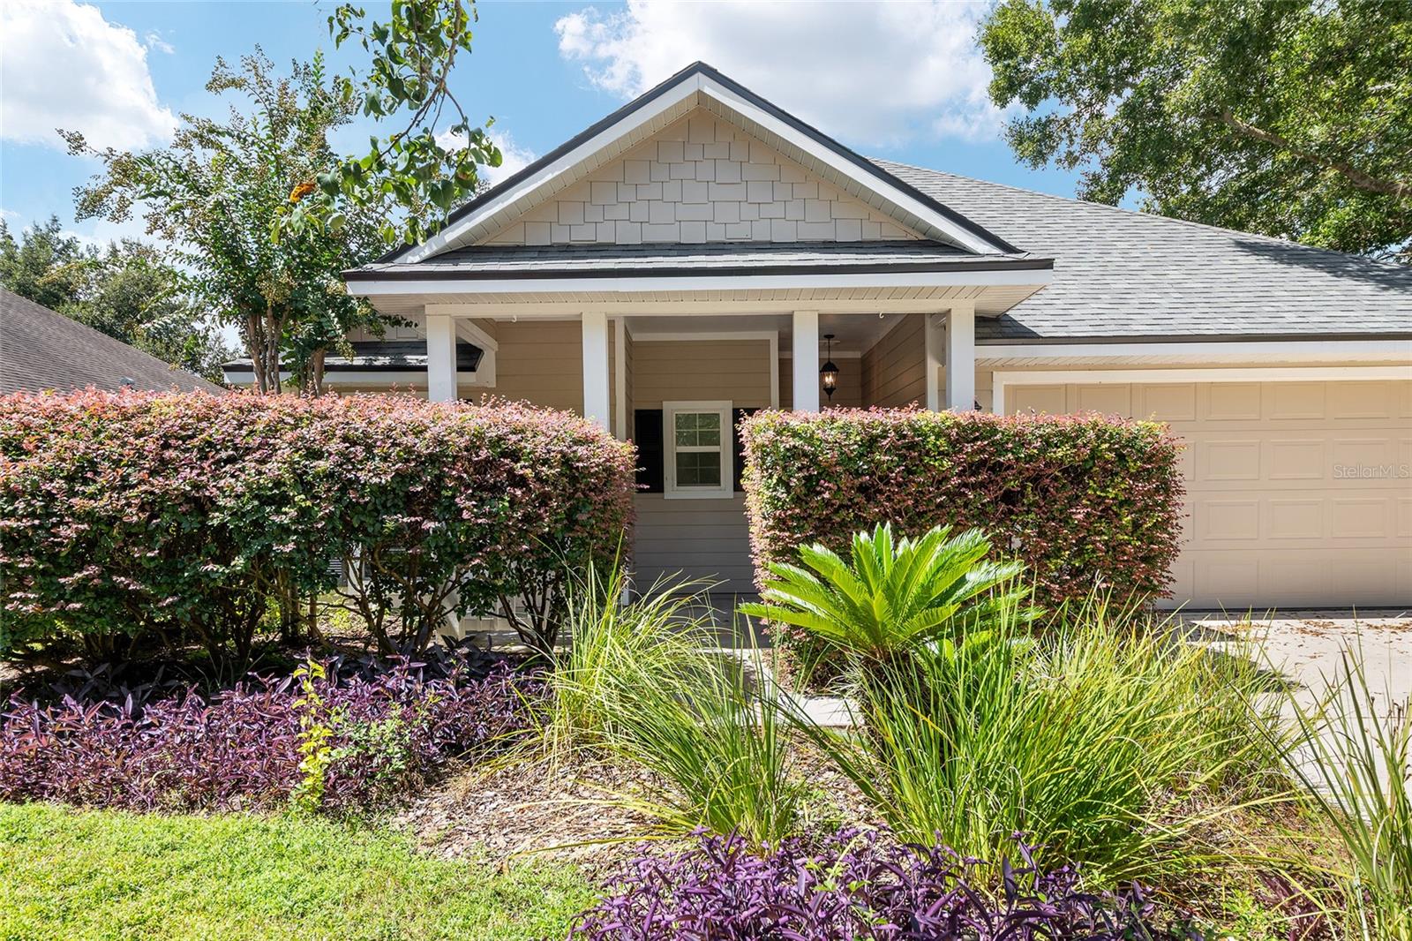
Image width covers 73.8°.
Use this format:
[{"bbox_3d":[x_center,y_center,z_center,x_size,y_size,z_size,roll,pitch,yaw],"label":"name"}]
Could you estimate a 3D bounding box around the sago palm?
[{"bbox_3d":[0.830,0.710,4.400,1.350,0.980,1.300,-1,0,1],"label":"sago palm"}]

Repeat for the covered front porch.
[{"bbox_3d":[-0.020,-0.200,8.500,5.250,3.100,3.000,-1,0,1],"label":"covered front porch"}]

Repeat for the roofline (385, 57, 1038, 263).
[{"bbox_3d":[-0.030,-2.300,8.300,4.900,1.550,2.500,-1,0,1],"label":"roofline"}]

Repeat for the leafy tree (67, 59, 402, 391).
[{"bbox_3d":[-3.950,-1.050,7.900,2.750,4.800,2.600,-1,0,1],"label":"leafy tree"}]

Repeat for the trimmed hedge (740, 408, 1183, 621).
[{"bbox_3d":[1.620,0.460,6.200,2.750,1.680,1.000,-1,0,1],"label":"trimmed hedge"}]

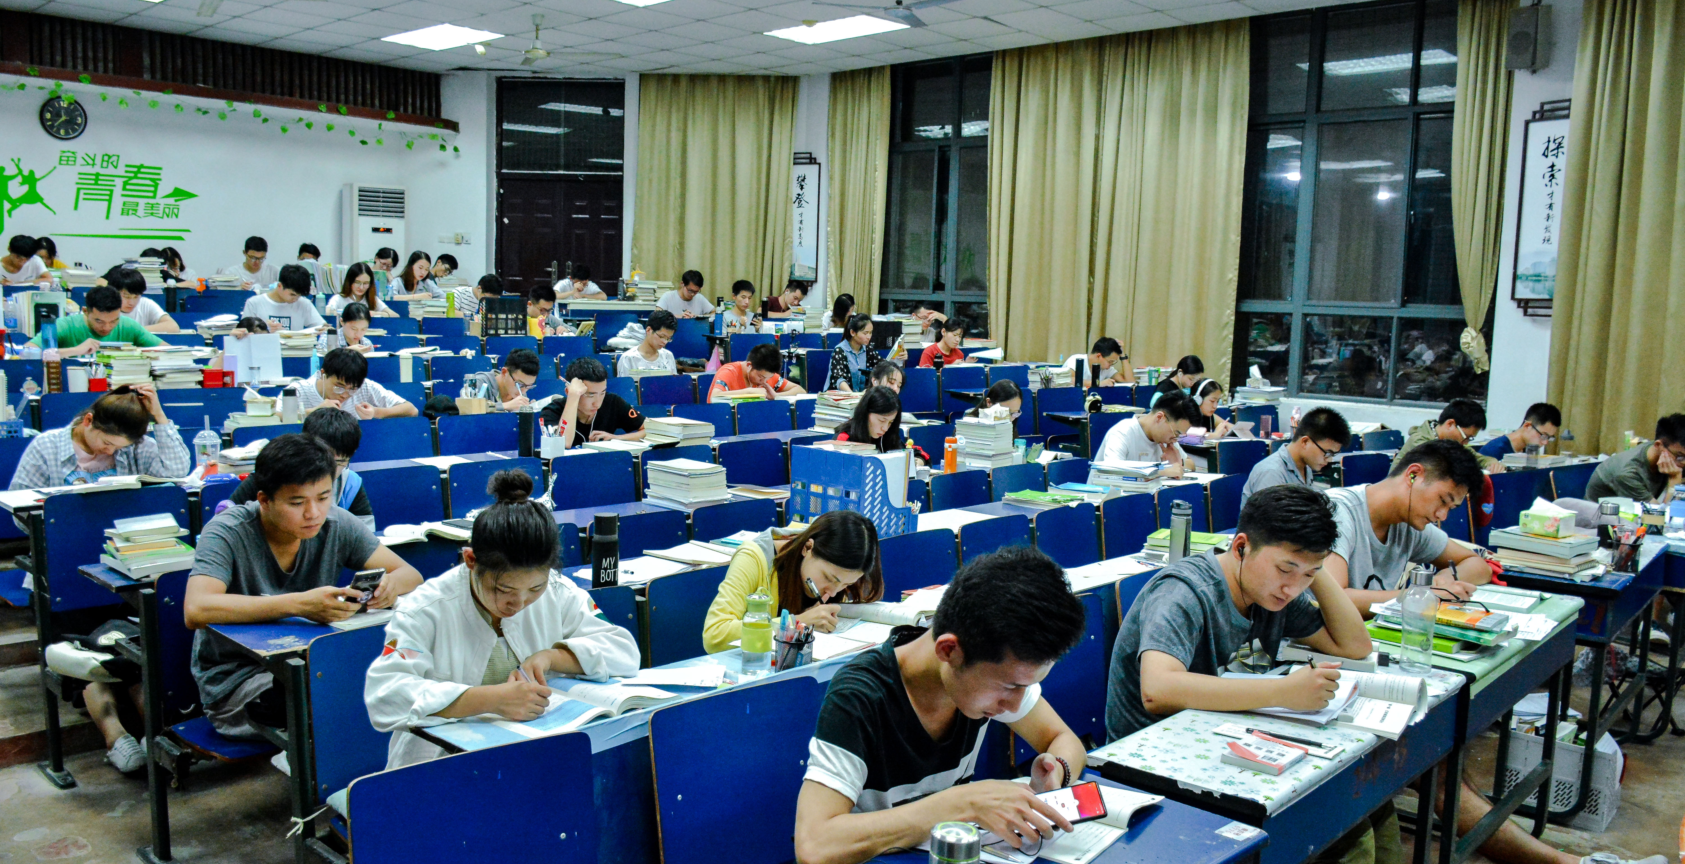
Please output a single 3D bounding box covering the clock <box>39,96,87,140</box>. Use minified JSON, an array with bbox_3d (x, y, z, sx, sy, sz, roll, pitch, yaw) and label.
[{"bbox_3d":[-6.520,-2.626,10.582,0.050,0.370,0.365,7,9,43],"label":"clock"}]

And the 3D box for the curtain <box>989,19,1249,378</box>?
[{"bbox_3d":[2.113,-1.681,10.284,2.298,3.000,0.200,6,8,40],"label":"curtain"}]

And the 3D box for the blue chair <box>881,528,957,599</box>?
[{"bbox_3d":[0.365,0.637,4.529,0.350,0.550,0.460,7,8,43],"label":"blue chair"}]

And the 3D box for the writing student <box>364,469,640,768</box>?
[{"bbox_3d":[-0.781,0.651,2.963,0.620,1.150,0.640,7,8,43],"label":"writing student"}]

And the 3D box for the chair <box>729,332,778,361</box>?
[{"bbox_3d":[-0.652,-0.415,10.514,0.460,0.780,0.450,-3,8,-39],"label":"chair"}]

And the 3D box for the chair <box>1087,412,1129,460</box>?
[{"bbox_3d":[1.848,0.281,8.107,0.460,0.780,0.450,-3,7,-35],"label":"chair"}]

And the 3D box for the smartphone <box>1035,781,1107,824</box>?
[{"bbox_3d":[0.358,0.635,2.130,0.155,0.010,0.075,-14,31,3],"label":"smartphone"}]

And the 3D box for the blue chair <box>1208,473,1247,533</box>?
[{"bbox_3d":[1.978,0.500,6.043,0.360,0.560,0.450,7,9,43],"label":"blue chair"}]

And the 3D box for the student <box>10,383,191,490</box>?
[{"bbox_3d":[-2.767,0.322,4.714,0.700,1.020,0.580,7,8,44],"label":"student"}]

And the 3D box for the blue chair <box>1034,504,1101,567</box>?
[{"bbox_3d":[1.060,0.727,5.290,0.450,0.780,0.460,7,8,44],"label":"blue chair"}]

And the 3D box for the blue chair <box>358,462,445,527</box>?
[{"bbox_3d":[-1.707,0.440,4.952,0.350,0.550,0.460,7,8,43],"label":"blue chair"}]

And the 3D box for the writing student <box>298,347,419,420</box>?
[{"bbox_3d":[-2.439,0.087,6.336,0.700,1.000,0.580,7,8,44],"label":"writing student"}]

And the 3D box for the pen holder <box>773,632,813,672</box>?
[{"bbox_3d":[-0.105,0.495,2.760,0.088,0.092,0.088,1,6,0],"label":"pen holder"}]

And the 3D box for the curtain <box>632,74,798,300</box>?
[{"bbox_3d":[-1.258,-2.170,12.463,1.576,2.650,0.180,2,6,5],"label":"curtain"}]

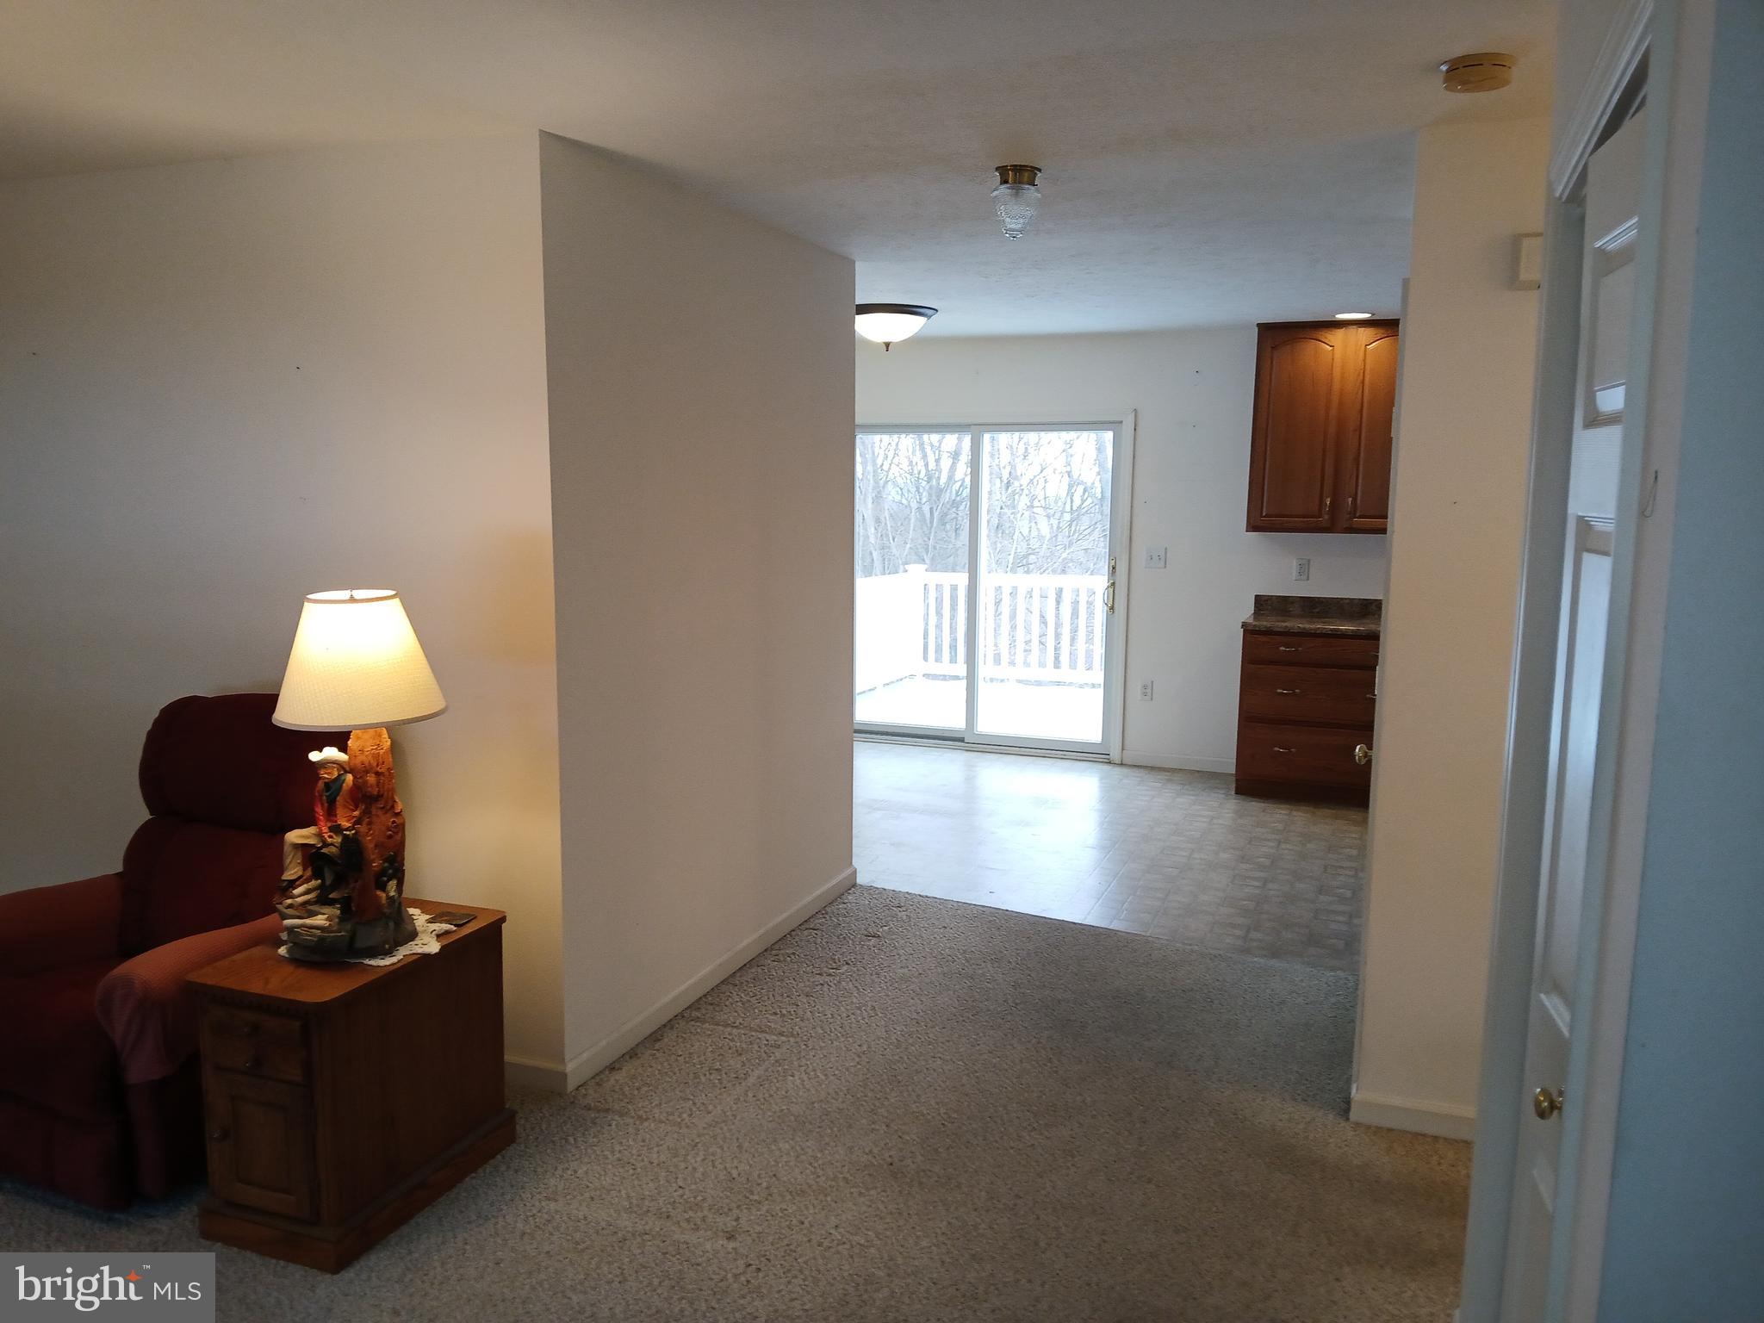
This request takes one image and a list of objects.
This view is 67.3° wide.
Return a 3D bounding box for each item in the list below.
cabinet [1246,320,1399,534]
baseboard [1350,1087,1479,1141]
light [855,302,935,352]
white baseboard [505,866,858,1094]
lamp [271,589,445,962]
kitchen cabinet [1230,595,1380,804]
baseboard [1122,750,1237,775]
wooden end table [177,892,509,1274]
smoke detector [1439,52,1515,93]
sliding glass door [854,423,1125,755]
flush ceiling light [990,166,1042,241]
[{"bbox_3d":[2.414,-1.209,6.925,0.894,1.071,0.317,4,9,21],"label":"cabinet"},{"bbox_3d":[1.375,1.174,3.380,0.350,0.071,0.021,4,9,21],"label":"baseboard"},{"bbox_3d":[0.029,-1.671,6.712,0.515,0.191,0.515,1,8,0],"label":"light"},{"bbox_3d":[-0.566,0.999,4.518,0.206,0.063,2.028,4,9,21],"label":"white baseboard"},{"bbox_3d":[-1.163,0.245,2.949,0.380,0.789,0.370,4,9,21],"label":"lamp"},{"bbox_3d":[2.366,0.204,6.963,0.907,1.023,0.635,4,9,21],"label":"kitchen cabinet"},{"bbox_3d":[1.727,0.586,7.600,0.708,0.078,0.018,4,9,21],"label":"baseboard"},{"bbox_3d":[-1.197,0.929,3.044,0.386,0.594,0.617,4,9,21],"label":"wooden end table"},{"bbox_3d":[1.183,-1.160,2.629,0.130,0.053,0.130,4,9,21],"label":"smoke detector"},{"bbox_3d":[0.561,-0.432,7.960,1.732,1.964,0.116,4,9,21],"label":"sliding glass door"},{"bbox_3d":[0.363,-1.237,3.597,0.140,0.185,0.140,1,8,0],"label":"flush ceiling light"}]

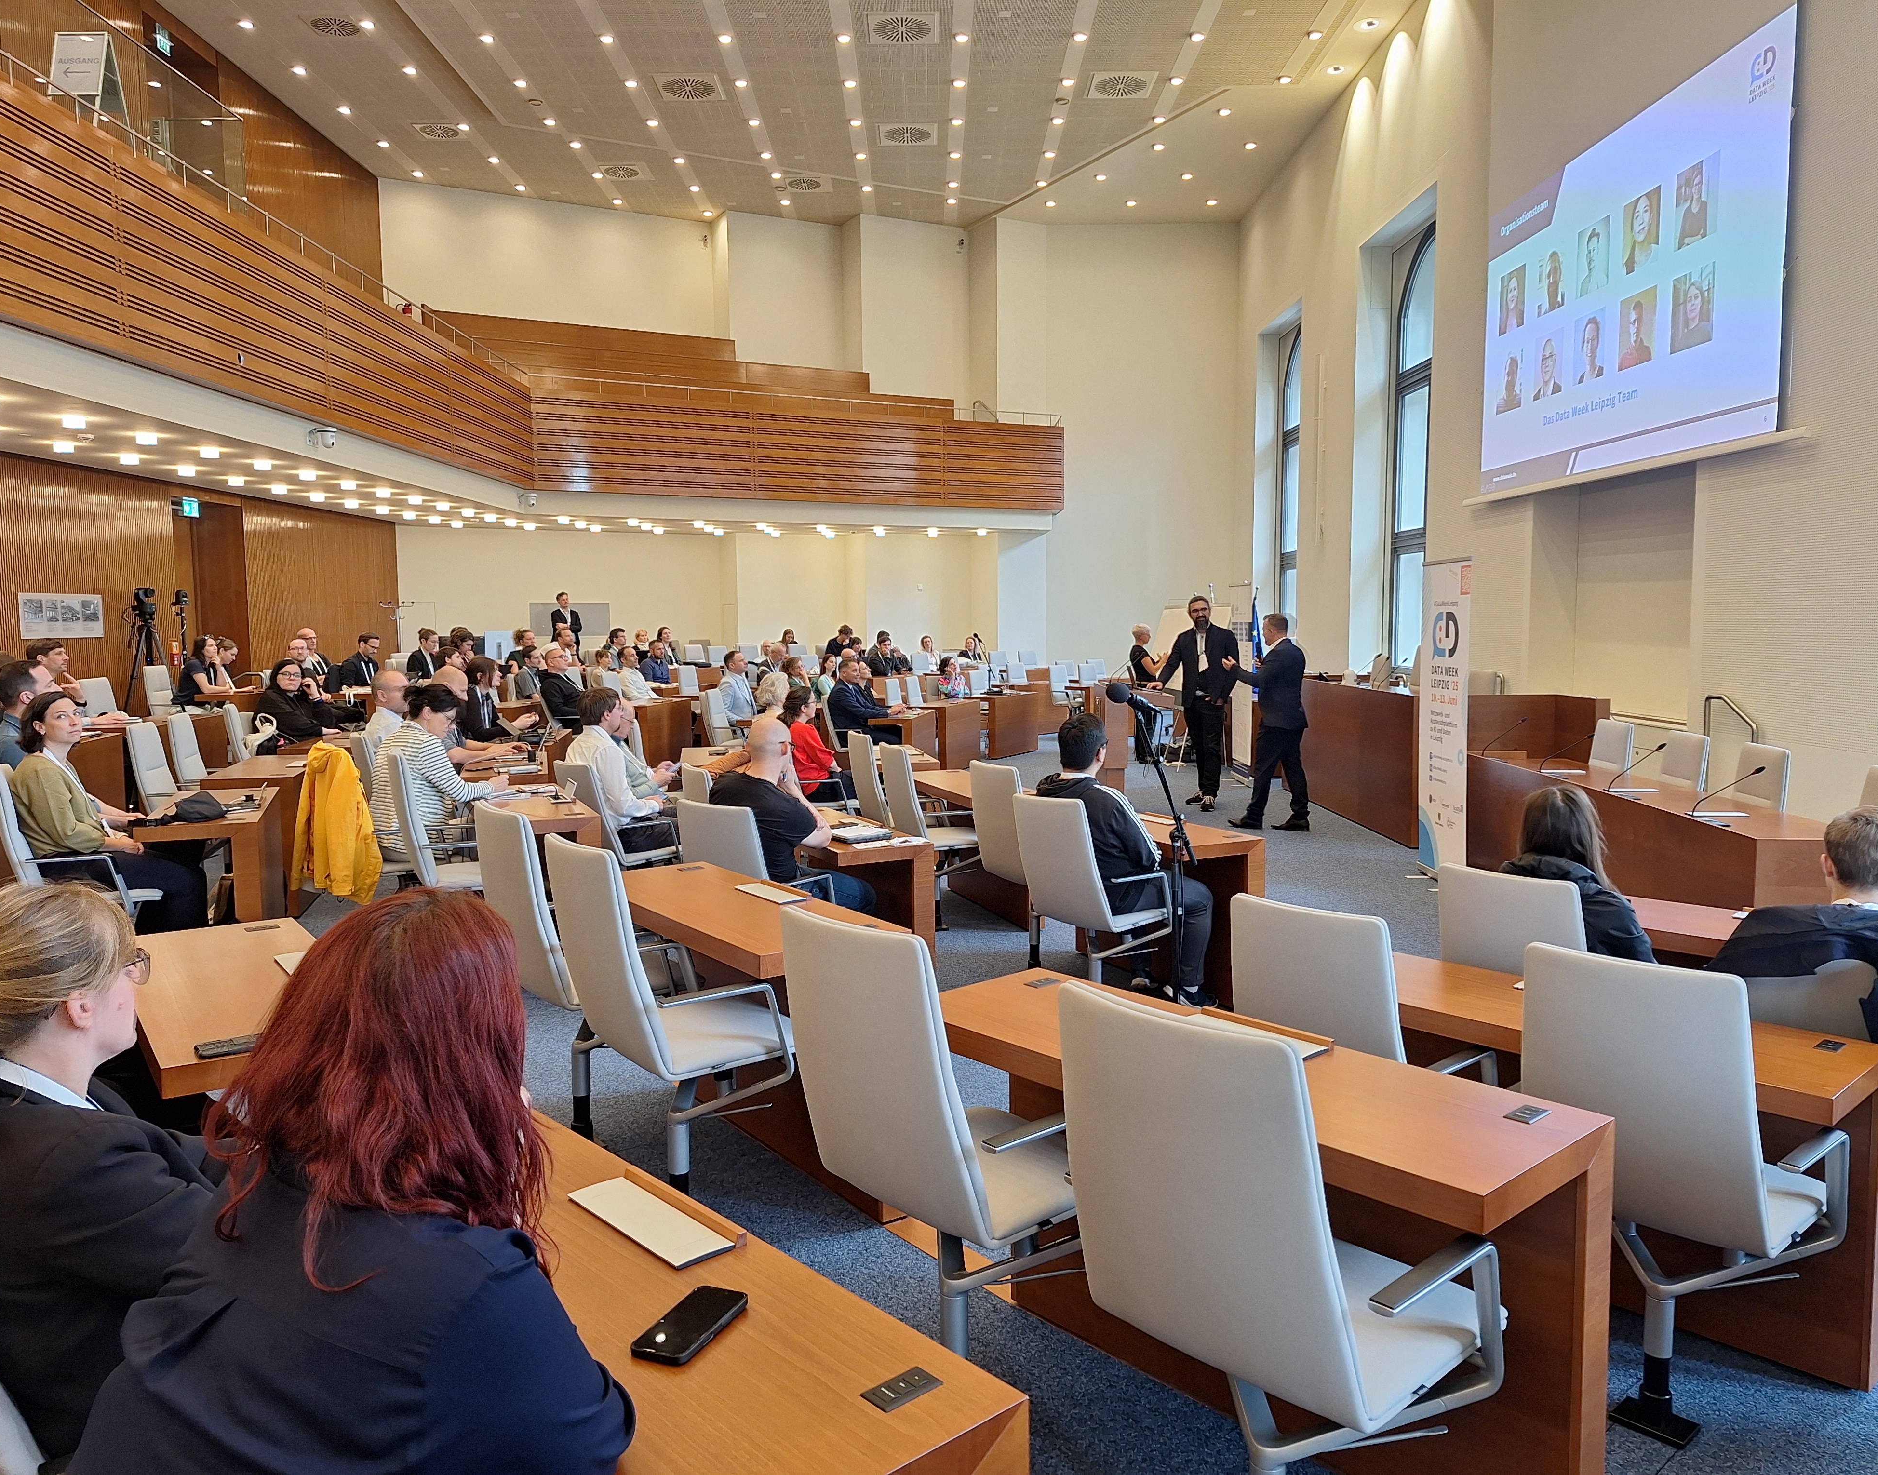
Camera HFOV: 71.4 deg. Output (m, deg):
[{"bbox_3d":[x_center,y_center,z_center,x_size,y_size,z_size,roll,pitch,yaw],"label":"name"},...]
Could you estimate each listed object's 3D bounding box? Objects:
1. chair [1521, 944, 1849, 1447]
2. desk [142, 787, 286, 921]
[{"bbox_3d":[1.540,0.932,2.749,0.540,1.020,0.555,-5,7,-40],"label":"chair"},{"bbox_3d":[-3.267,0.690,5.936,0.434,0.750,1.236,-2,5,-22],"label":"desk"}]

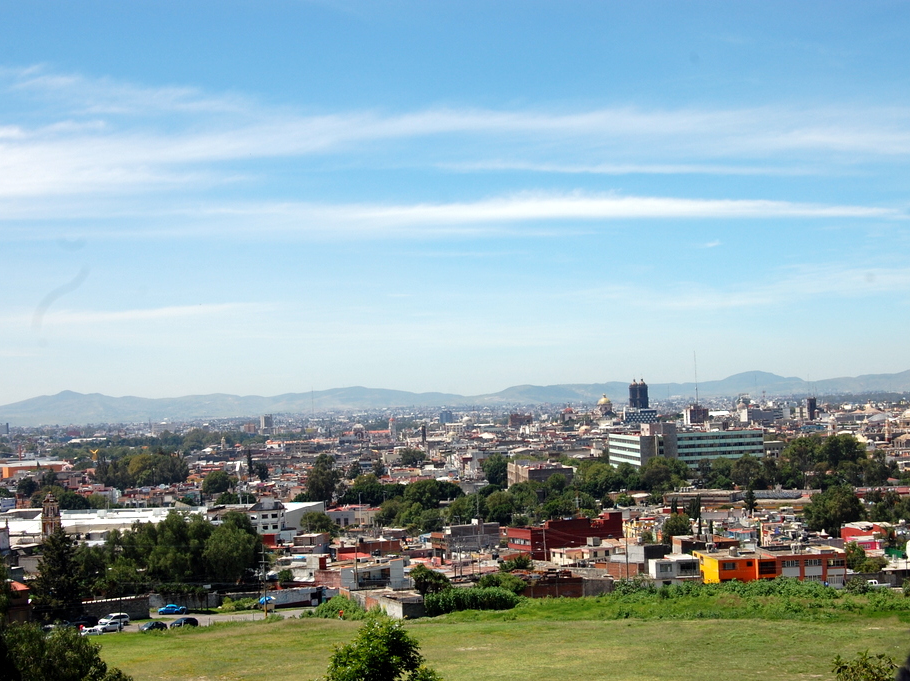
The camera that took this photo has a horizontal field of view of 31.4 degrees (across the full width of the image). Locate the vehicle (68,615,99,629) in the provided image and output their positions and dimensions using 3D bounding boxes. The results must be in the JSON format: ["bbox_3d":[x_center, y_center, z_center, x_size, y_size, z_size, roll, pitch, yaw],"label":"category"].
[{"bbox_3d":[-56.720,43.170,248.000,1.850,1.700,4.700,-4,-3,44],"label":"vehicle"}]

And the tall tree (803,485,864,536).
[{"bbox_3d":[114.640,52.330,490.000,18.300,17.500,17.300,-2,-2,0],"label":"tall tree"}]

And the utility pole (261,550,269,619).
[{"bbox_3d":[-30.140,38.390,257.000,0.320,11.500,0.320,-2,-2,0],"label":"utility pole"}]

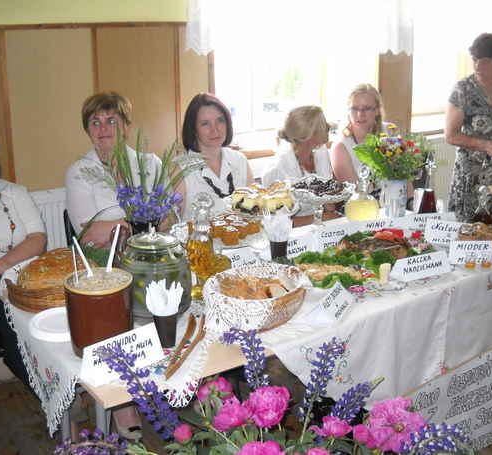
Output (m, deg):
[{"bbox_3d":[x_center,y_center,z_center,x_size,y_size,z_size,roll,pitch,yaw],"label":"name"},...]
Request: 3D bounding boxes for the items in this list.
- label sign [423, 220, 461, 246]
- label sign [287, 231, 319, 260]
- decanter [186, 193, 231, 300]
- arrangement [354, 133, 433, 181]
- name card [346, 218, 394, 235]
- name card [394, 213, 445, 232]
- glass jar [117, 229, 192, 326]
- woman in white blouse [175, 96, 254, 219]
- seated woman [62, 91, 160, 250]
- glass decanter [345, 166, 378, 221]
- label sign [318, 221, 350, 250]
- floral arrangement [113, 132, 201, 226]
[{"bbox_3d":[0.844,0.019,2.721,0.200,0.100,0.060,5,16,19],"label":"label sign"},{"bbox_3d":[0.173,0.067,2.591,0.210,0.084,0.070,-11,18,-36],"label":"label sign"},{"bbox_3d":[-0.134,0.049,2.179,0.145,0.335,0.145,-1,15,0],"label":"decanter"},{"bbox_3d":[0.711,-0.340,3.206,0.350,0.220,0.310,-1,16,0],"label":"arrangement"},{"bbox_3d":[0.525,0.006,2.837,0.230,0.070,0.065,-7,16,-24],"label":"name card"},{"bbox_3d":[0.828,-0.035,3.058,0.200,0.090,0.070,-4,16,-9],"label":"name card"},{"bbox_3d":[-0.272,0.132,2.002,0.222,0.267,0.222,-1,15,0],"label":"glass jar"},{"bbox_3d":[-0.079,0.083,2.982,0.470,1.317,0.700,-8,17,-27],"label":"woman in white blouse"},{"bbox_3d":[-0.509,0.150,2.860,0.480,1.360,0.700,-5,17,-11],"label":"seated woman"},{"bbox_3d":[0.561,-0.159,3.199,0.155,0.255,0.155,-1,16,0],"label":"glass decanter"},{"bbox_3d":[0.369,0.033,2.834,0.160,0.100,0.065,-9,18,-25],"label":"label sign"},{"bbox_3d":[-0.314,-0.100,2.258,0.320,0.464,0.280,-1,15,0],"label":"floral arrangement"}]

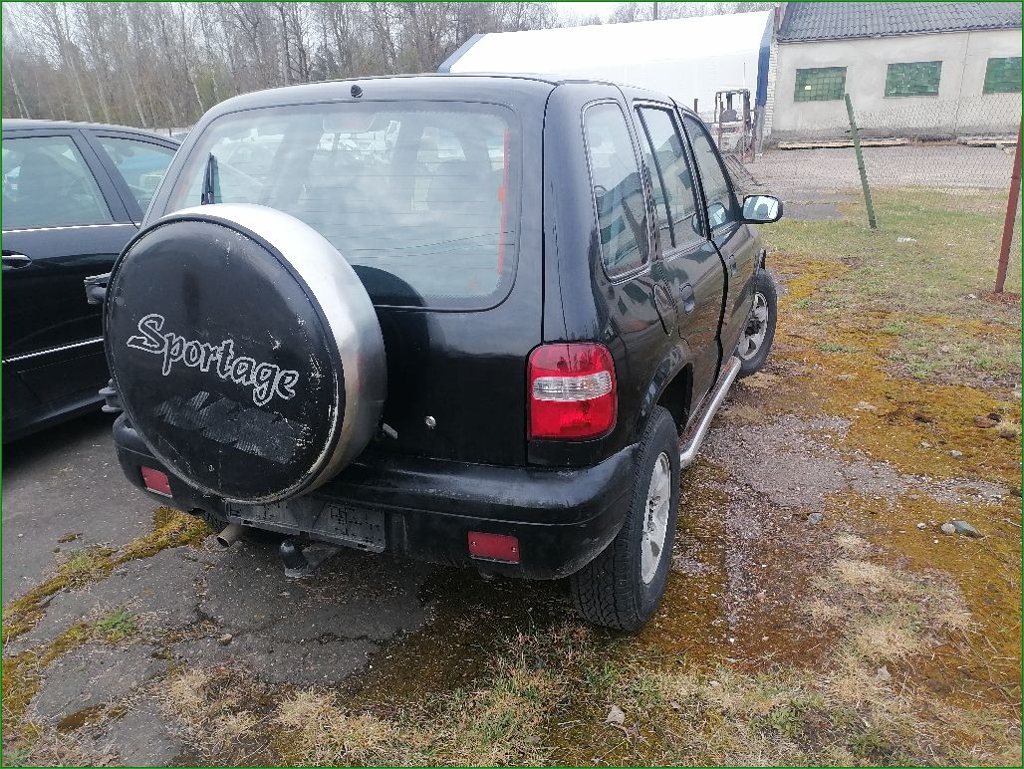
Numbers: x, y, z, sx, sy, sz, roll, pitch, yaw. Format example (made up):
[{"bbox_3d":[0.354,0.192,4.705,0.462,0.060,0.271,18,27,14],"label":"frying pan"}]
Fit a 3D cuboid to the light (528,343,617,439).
[{"bbox_3d":[0.141,0.006,1.732,0.185,0.215,0.140,1,18,8],"label":"light"}]

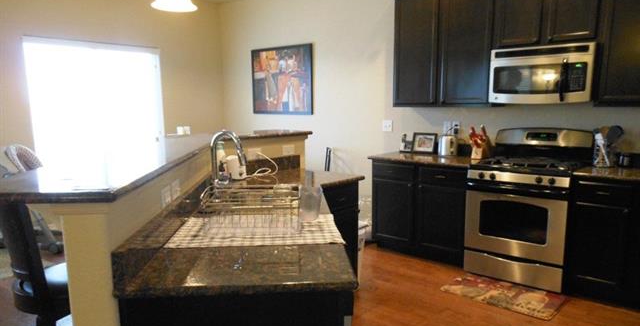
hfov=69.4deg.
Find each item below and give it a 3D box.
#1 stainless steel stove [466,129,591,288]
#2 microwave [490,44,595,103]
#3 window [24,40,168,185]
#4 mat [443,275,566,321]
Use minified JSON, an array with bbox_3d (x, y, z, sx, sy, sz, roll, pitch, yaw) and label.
[{"bbox_3d":[1.684,0.330,3.771,0.746,1.187,0.650,6,10,41],"label":"stainless steel stove"},{"bbox_3d":[1.805,-0.700,3.702,0.749,0.419,0.394,6,10,41],"label":"microwave"},{"bbox_3d":[-2.593,-0.662,5.530,0.099,1.492,1.556,6,10,41],"label":"window"},{"bbox_3d":[1.349,0.971,3.444,0.783,0.010,0.443,6,10,41],"label":"mat"}]

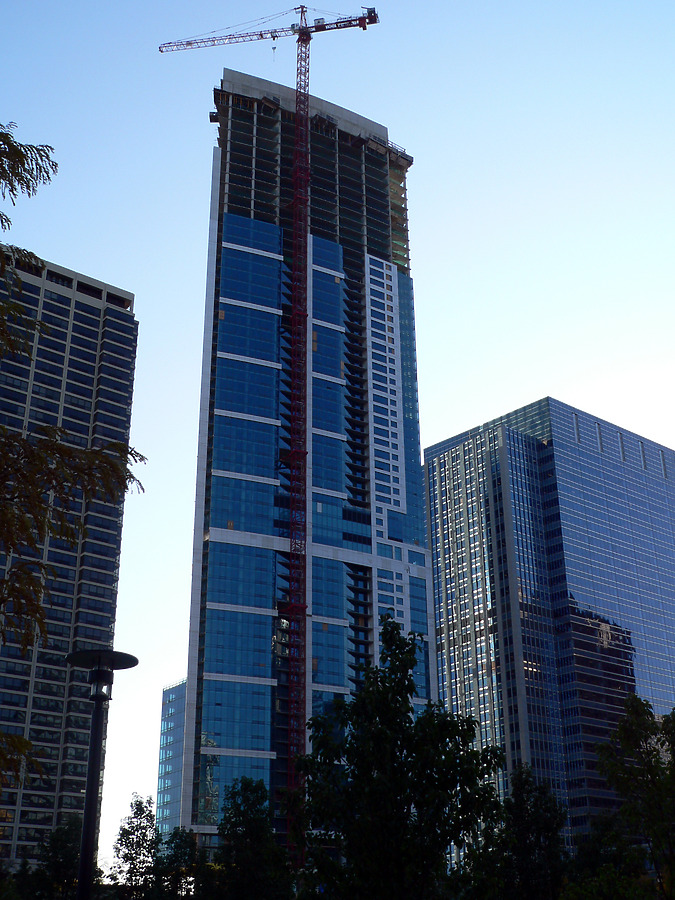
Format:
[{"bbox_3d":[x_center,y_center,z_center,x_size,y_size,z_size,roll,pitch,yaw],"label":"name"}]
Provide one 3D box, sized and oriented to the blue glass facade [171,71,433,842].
[{"bbox_3d":[-9.800,1.170,280.630,61.000,206.000,27.000,13,-28,-27],"label":"blue glass facade"}]

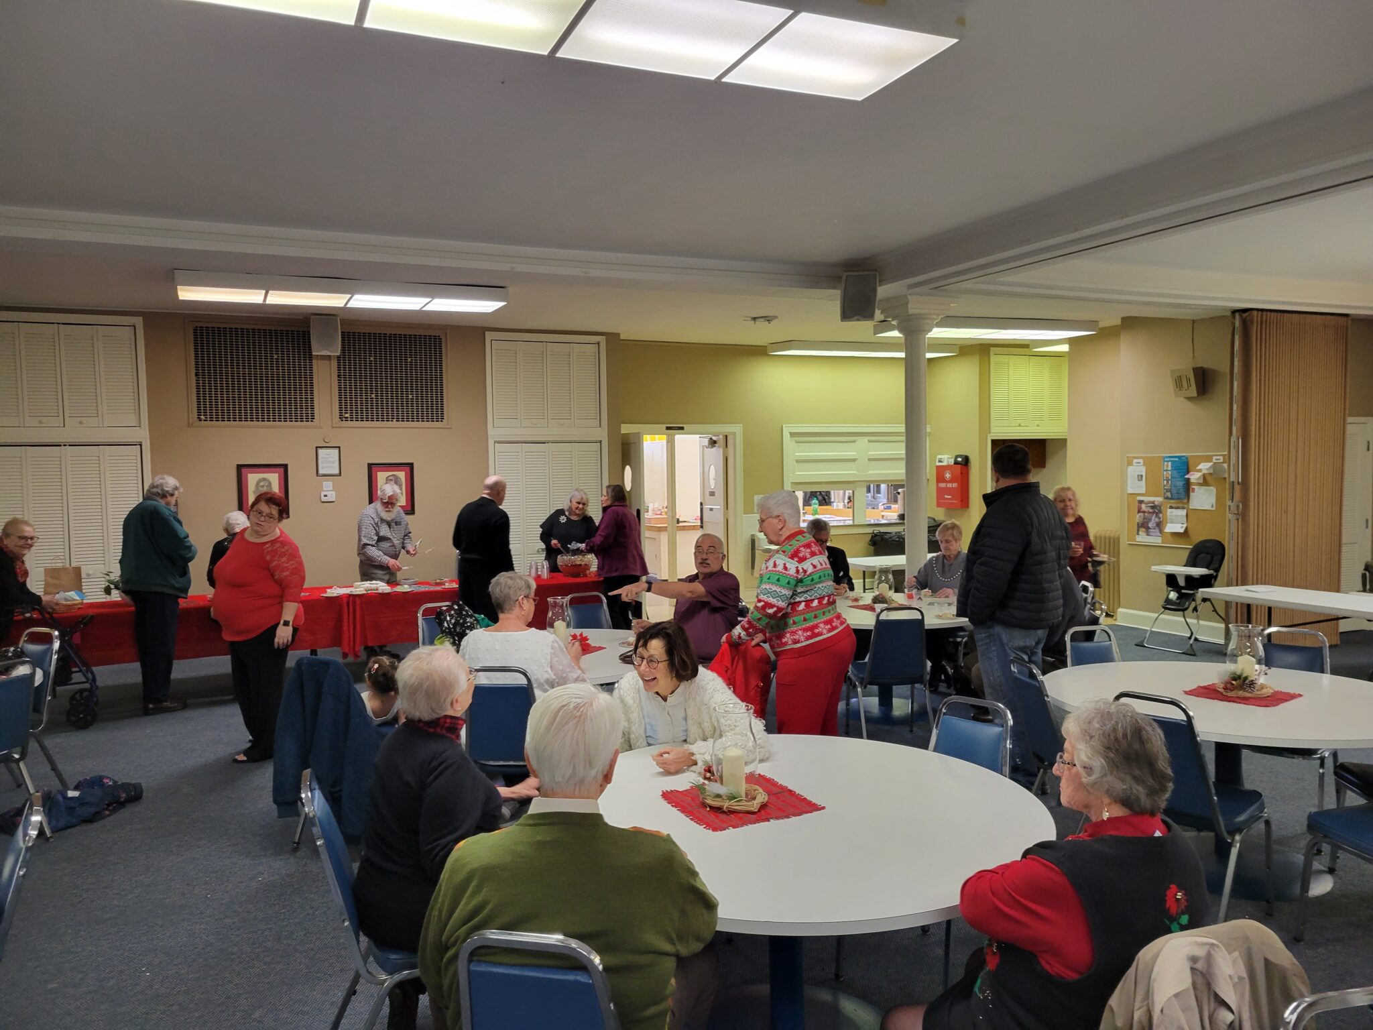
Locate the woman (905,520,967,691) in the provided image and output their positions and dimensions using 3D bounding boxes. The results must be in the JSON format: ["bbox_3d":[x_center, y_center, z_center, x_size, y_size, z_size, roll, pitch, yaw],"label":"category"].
[{"bbox_3d":[1.938,0.690,7.887,0.560,1.270,0.750,1,4,33],"label":"woman"}]

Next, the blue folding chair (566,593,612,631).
[{"bbox_3d":[-0.634,0.980,6.798,0.450,0.870,0.560,-1,3,-9],"label":"blue folding chair"}]

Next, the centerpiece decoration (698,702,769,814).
[{"bbox_3d":[0.137,0.707,3.054,0.210,0.270,0.205,-1,3,0],"label":"centerpiece decoration"}]

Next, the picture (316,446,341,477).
[{"bbox_3d":[-3.511,-0.527,10.124,0.245,0.305,0.025,-2,3,-23],"label":"picture"}]

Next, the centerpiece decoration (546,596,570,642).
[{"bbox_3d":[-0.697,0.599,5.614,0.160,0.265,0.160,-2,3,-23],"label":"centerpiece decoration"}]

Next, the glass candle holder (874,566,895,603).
[{"bbox_3d":[1.394,0.507,7.264,0.135,0.260,0.135,-1,3,0],"label":"glass candle holder"}]

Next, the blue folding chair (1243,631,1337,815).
[{"bbox_3d":[2.842,1.025,4.891,0.450,0.890,0.560,2,4,39],"label":"blue folding chair"}]

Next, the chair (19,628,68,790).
[{"bbox_3d":[-3.588,1.073,5.400,0.450,0.890,0.560,1,3,22],"label":"chair"}]

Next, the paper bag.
[{"bbox_3d":[-4.494,0.527,7.454,0.235,0.290,0.130,-2,3,-26],"label":"paper bag"}]

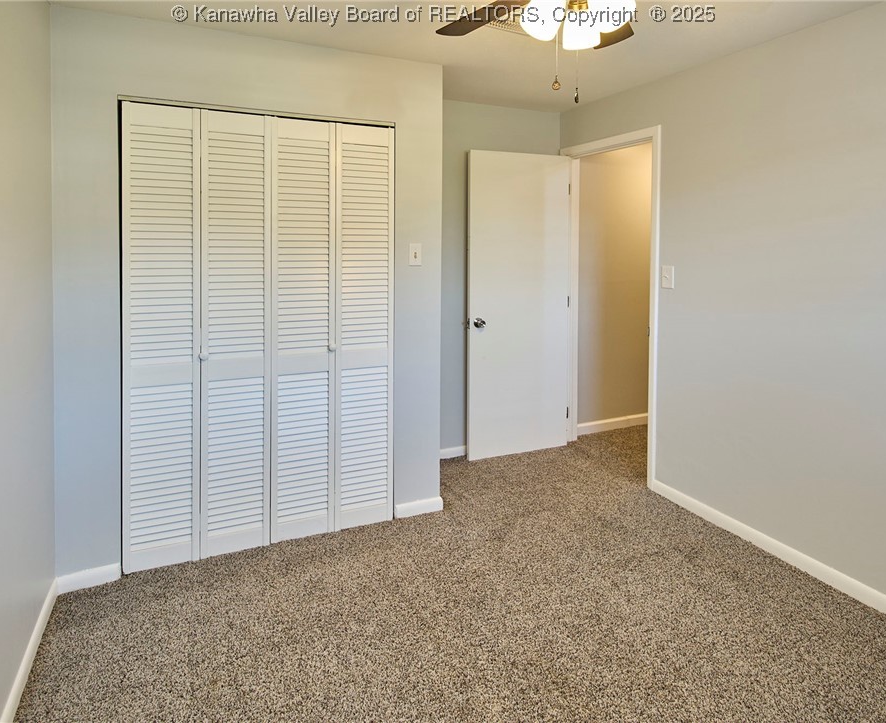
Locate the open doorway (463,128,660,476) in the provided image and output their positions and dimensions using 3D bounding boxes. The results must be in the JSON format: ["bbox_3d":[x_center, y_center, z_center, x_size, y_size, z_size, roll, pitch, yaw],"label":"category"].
[{"bbox_3d":[0.732,-0.353,3.200,0.780,2.100,0.920,-2,6,-25],"label":"open doorway"}]

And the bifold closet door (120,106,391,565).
[{"bbox_3d":[-0.846,-0.138,2.520,1.225,2.030,0.060,-2,5,-25],"label":"bifold closet door"}]

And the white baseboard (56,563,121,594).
[{"bbox_3d":[-1.478,0.908,2.140,0.230,0.075,0.020,-2,5,-24],"label":"white baseboard"}]

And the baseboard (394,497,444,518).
[{"bbox_3d":[-0.125,0.781,2.723,0.270,0.075,0.020,-2,5,-24],"label":"baseboard"}]

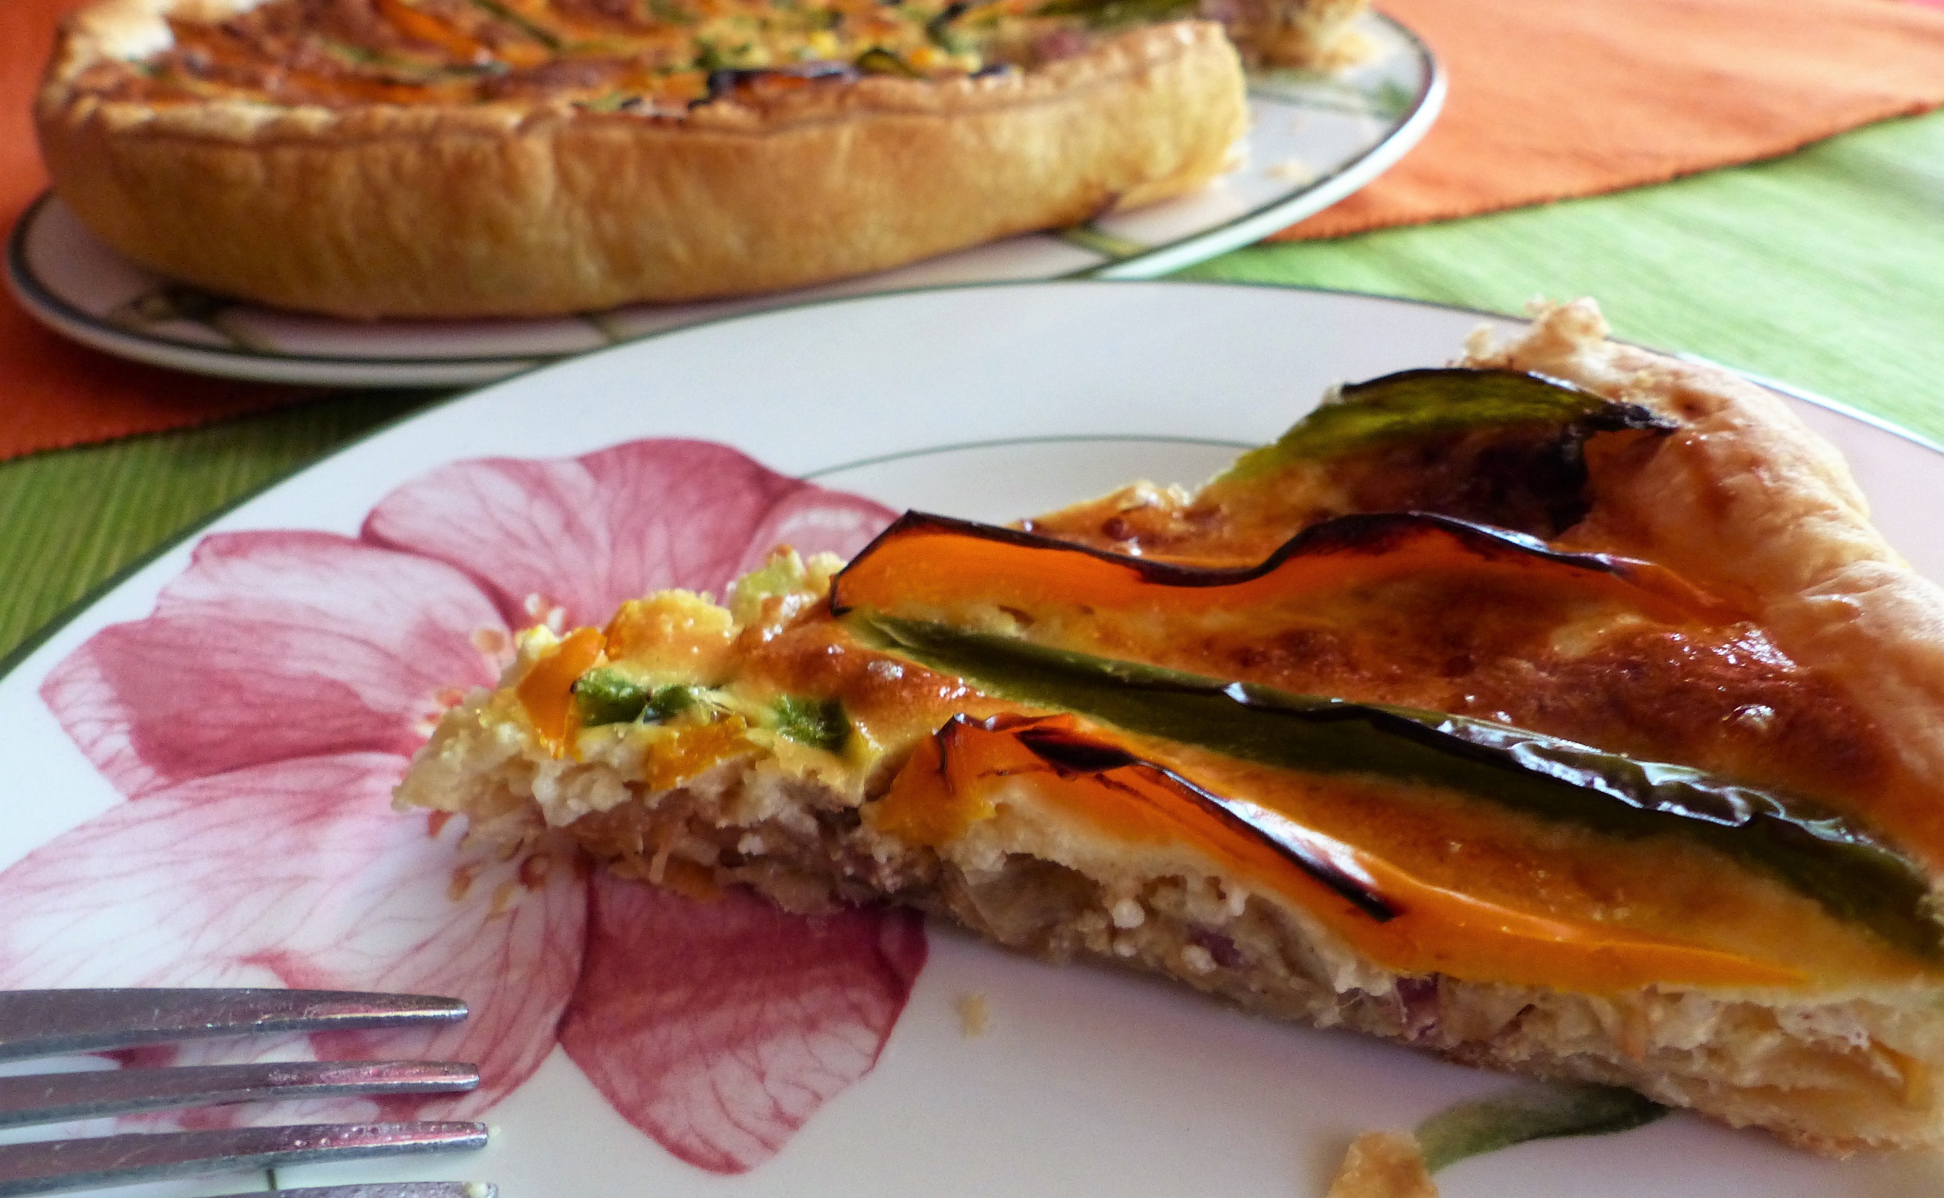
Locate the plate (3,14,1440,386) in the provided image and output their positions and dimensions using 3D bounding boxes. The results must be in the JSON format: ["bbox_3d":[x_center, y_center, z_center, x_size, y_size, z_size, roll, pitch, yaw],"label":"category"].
[{"bbox_3d":[-0.055,-0.118,0.349,0.324,0.021,0.324,-4,33,3],"label":"plate"}]

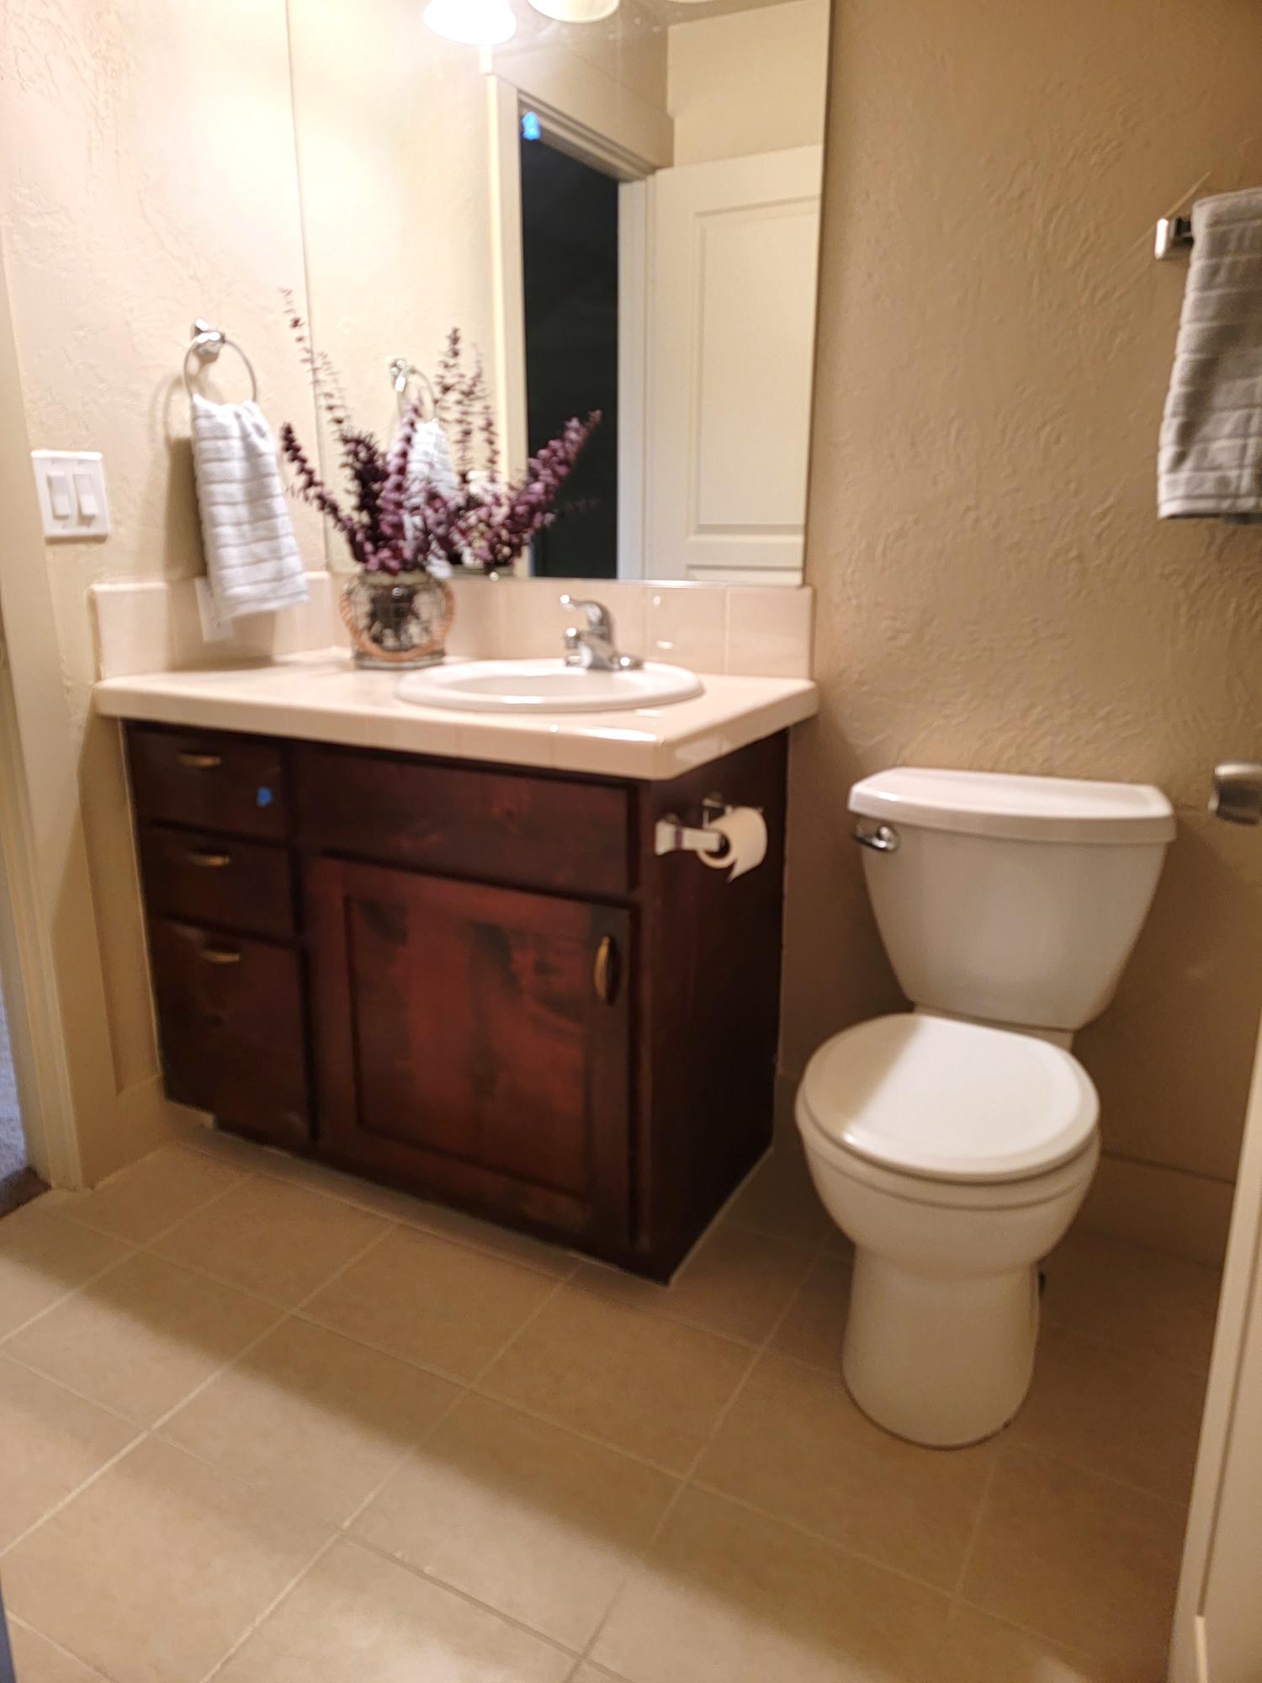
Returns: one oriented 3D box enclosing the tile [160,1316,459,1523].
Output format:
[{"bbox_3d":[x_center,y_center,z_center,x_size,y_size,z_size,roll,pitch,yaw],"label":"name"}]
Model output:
[{"bbox_3d":[-0.435,0.784,1.603,0.330,0.010,0.255,9,19,27],"label":"tile"}]

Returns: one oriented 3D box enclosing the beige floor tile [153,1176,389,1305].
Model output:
[{"bbox_3d":[-0.611,0.673,1.976,0.330,0.010,0.255,9,19,27],"label":"beige floor tile"}]

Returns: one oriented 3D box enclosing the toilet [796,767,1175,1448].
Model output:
[{"bbox_3d":[0.453,0.355,1.591,0.433,0.762,0.697,7,18,23],"label":"toilet"}]

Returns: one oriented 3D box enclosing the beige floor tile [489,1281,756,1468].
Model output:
[{"bbox_3d":[-0.017,0.764,1.676,0.330,0.010,0.255,9,19,27],"label":"beige floor tile"}]

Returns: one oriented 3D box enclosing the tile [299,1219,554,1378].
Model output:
[{"bbox_3d":[-0.306,0.699,1.779,0.325,0.010,0.255,9,18,27],"label":"tile"}]

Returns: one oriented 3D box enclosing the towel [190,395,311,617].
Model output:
[{"bbox_3d":[-0.672,-0.591,2.083,0.080,0.370,0.245,9,18,26],"label":"towel"}]

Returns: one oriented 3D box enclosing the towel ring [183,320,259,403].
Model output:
[{"bbox_3d":[-0.737,-0.821,2.067,0.065,0.182,0.163,9,19,27],"label":"towel ring"}]

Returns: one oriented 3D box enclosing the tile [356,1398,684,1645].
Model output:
[{"bbox_3d":[-0.139,0.831,1.451,0.330,0.010,0.255,9,19,27],"label":"tile"}]

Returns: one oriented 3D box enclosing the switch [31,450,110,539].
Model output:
[{"bbox_3d":[-0.874,-0.541,1.828,0.012,0.124,0.119,9,18,26],"label":"switch"}]

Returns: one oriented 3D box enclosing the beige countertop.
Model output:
[{"bbox_3d":[-0.286,-0.237,1.929,1.045,0.055,0.567,9,18,26],"label":"beige countertop"}]

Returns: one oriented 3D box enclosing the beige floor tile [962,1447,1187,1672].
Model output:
[{"bbox_3d":[0.570,0.833,1.333,0.325,0.010,0.255,9,18,27],"label":"beige floor tile"}]

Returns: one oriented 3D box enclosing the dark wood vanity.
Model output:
[{"bbox_3d":[-0.300,0.178,2.076,1.005,0.825,0.532,9,18,26],"label":"dark wood vanity"}]

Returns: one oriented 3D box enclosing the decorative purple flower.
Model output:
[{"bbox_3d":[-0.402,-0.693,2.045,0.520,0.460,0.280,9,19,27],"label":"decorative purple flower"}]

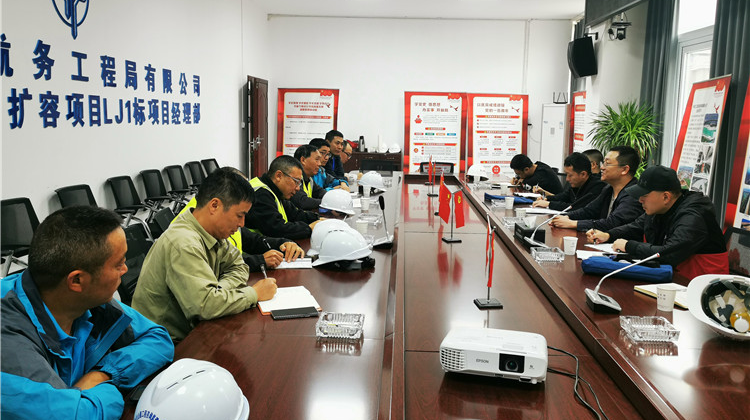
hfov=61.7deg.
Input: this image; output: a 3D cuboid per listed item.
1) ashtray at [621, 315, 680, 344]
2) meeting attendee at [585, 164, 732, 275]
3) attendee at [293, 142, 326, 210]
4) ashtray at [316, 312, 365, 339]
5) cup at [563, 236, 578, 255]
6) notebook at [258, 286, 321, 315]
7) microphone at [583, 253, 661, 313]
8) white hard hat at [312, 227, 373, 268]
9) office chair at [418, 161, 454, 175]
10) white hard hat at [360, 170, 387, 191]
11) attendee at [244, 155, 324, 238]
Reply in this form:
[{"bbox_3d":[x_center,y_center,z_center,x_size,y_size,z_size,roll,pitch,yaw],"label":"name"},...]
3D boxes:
[{"bbox_3d":[0.897,0.392,2.058,0.150,0.046,0.150,2,9,2],"label":"ashtray"},{"bbox_3d":[1.501,0.398,3.220,0.750,1.220,0.550,3,8,15],"label":"meeting attendee"},{"bbox_3d":[-0.590,0.109,4.993,0.740,1.250,0.530,2,8,7],"label":"attendee"},{"bbox_3d":[-0.105,0.372,2.019,0.137,0.033,0.137,2,8,7],"label":"ashtray"},{"bbox_3d":[1.023,0.193,3.294,0.075,0.090,0.075,1,8,2],"label":"cup"},{"bbox_3d":[-0.341,0.340,2.386,0.210,0.015,0.300,-1,8,-15],"label":"notebook"},{"bbox_3d":[0.920,0.268,2.337,0.240,0.210,0.165,2,9,2],"label":"microphone"},{"bbox_3d":[-0.146,0.177,2.898,0.275,0.180,0.215,0,9,-8],"label":"white hard hat"},{"bbox_3d":[0.897,-0.248,9.070,0.580,0.890,0.600,1,8,2],"label":"office chair"},{"bbox_3d":[-0.012,-0.257,5.977,0.280,0.180,0.220,9,9,4],"label":"white hard hat"},{"bbox_3d":[-0.625,0.281,3.734,0.620,1.210,0.570,2,9,7],"label":"attendee"}]

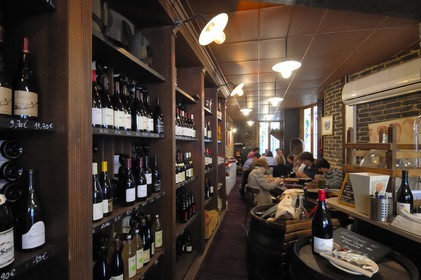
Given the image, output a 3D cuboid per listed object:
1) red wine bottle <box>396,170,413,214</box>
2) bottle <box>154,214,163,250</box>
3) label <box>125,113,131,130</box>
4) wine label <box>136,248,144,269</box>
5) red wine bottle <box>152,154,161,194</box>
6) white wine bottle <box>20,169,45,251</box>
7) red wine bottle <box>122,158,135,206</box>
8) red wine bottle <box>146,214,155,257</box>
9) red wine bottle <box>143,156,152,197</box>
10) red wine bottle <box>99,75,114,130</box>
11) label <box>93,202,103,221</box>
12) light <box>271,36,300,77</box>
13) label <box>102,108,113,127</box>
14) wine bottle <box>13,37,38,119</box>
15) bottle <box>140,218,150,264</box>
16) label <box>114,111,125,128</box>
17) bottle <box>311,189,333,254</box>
[{"bbox_3d":[1.297,0.355,1.400,0.082,0.296,0.082,0,0,-27],"label":"red wine bottle"},{"bbox_3d":[-0.436,0.786,1.780,0.077,0.303,0.077,0,0,0],"label":"bottle"},{"bbox_3d":[-0.545,-0.120,1.397,0.024,0.102,0.073,0,0,27],"label":"label"},{"bbox_3d":[-0.481,0.809,1.444,0.015,0.127,0.060,0,-1,38],"label":"wine label"},{"bbox_3d":[-0.456,0.282,1.775,0.080,0.295,0.080,0,-1,-38],"label":"red wine bottle"},{"bbox_3d":[-0.685,0.264,0.805,0.082,0.299,0.082,0,0,24],"label":"white wine bottle"},{"bbox_3d":[-0.539,0.277,1.400,0.081,0.300,0.081,-1,-1,40],"label":"red wine bottle"},{"bbox_3d":[-0.472,0.735,1.640,0.077,0.300,0.077,0,-1,30],"label":"red wine bottle"},{"bbox_3d":[-0.488,0.280,1.630,0.079,0.300,0.079,-1,-1,40],"label":"red wine bottle"},{"bbox_3d":[-0.584,-0.208,1.180,0.080,0.300,0.080,-1,-1,40],"label":"red wine bottle"},{"bbox_3d":[-0.580,0.376,1.109,0.024,0.083,0.073,0,0,24],"label":"label"},{"bbox_3d":[0.874,-0.949,2.420,0.310,0.480,0.310,0,-1,0],"label":"light"},{"bbox_3d":[-0.556,-0.122,1.152,0.020,0.089,0.078,0,-1,38],"label":"label"},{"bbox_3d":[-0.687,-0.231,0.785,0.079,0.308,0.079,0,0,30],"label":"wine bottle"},{"bbox_3d":[-0.490,0.754,1.560,0.080,0.310,0.080,-1,-1,40],"label":"bottle"},{"bbox_3d":[-0.555,-0.127,1.312,0.024,0.102,0.073,0,0,27],"label":"label"},{"bbox_3d":[0.524,0.382,0.980,0.083,0.294,0.083,0,0,15],"label":"bottle"}]

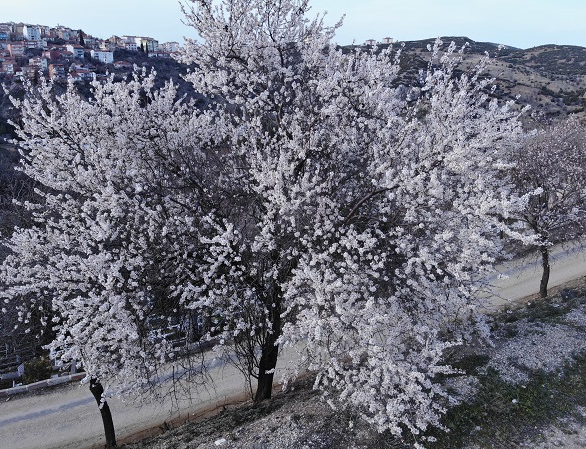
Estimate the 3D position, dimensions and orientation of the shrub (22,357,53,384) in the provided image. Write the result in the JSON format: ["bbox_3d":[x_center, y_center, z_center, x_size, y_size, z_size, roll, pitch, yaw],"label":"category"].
[{"bbox_3d":[-9.200,5.250,15.000,1.100,0.950,1.050,0,18,0],"label":"shrub"}]

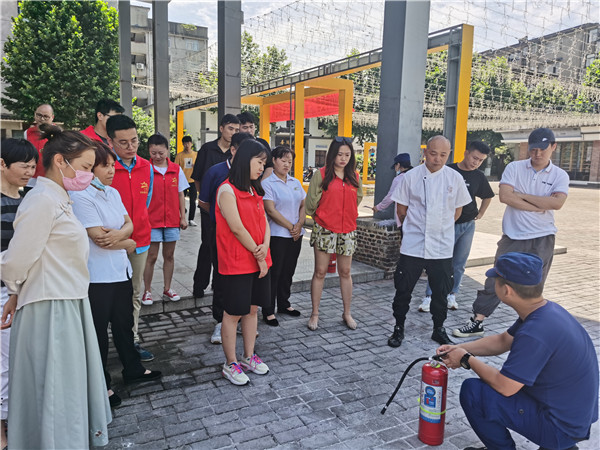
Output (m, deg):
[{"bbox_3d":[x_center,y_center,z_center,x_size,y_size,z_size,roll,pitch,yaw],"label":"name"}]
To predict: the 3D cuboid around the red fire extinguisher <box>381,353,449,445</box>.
[{"bbox_3d":[0.625,0.903,2.530,0.350,0.485,0.140,6,10,26],"label":"red fire extinguisher"}]

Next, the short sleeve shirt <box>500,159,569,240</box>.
[{"bbox_3d":[2.090,-0.233,4.191,0.540,0.680,0.330,7,10,29],"label":"short sleeve shirt"}]

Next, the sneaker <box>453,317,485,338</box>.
[{"bbox_3d":[1.456,0.869,4.025,0.290,0.140,0.105,-1,9,-14],"label":"sneaker"}]

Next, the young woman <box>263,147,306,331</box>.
[{"bbox_3d":[-0.133,0.086,4.196,0.430,1.560,0.350,-4,10,-33],"label":"young woman"}]

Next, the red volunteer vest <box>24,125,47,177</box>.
[{"bbox_3d":[-2.407,-0.691,4.400,0.440,0.570,0.270,-2,9,-20],"label":"red volunteer vest"}]

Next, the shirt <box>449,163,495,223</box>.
[{"bbox_3d":[1.692,-0.328,4.800,0.540,0.640,0.280,8,11,18],"label":"shirt"}]

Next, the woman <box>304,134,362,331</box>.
[{"bbox_3d":[0.309,0.068,4.104,0.490,1.640,0.360,-1,9,-18],"label":"woman"}]

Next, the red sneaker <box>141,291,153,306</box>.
[{"bbox_3d":[-1.408,0.642,4.305,0.095,0.100,0.240,-1,10,-20],"label":"red sneaker"}]

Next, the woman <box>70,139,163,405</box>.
[{"bbox_3d":[-1.098,0.266,2.838,0.430,1.520,0.460,7,10,27],"label":"woman"}]

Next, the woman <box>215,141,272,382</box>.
[{"bbox_3d":[-0.365,0.234,3.097,0.330,1.570,0.410,9,11,36],"label":"woman"}]

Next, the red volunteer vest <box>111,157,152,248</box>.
[{"bbox_3d":[-1.196,-0.165,3.319,0.420,0.670,0.270,-5,11,-37],"label":"red volunteer vest"}]

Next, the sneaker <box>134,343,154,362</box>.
[{"bbox_3d":[-1.201,0.908,3.446,0.285,0.110,0.105,5,9,23],"label":"sneaker"}]

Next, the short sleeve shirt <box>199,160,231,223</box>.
[{"bbox_3d":[-0.515,-0.161,3.658,0.340,0.660,0.500,10,12,41],"label":"short sleeve shirt"}]

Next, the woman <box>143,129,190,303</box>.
[{"bbox_3d":[-1.254,-0.063,4.283,0.440,1.510,0.300,-2,10,-26],"label":"woman"}]

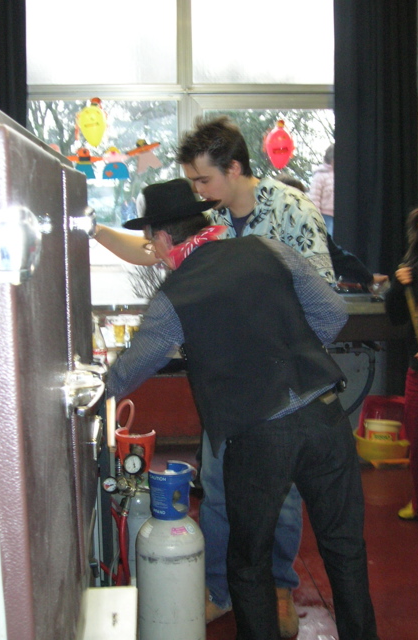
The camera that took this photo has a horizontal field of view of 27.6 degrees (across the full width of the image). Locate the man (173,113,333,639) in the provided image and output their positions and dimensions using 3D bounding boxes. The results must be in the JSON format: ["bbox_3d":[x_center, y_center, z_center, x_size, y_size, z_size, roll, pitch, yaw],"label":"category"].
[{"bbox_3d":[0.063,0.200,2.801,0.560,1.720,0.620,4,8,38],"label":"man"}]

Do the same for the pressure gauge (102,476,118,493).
[{"bbox_3d":[-0.271,0.449,2.320,0.044,0.044,0.030,0,-6,5],"label":"pressure gauge"}]

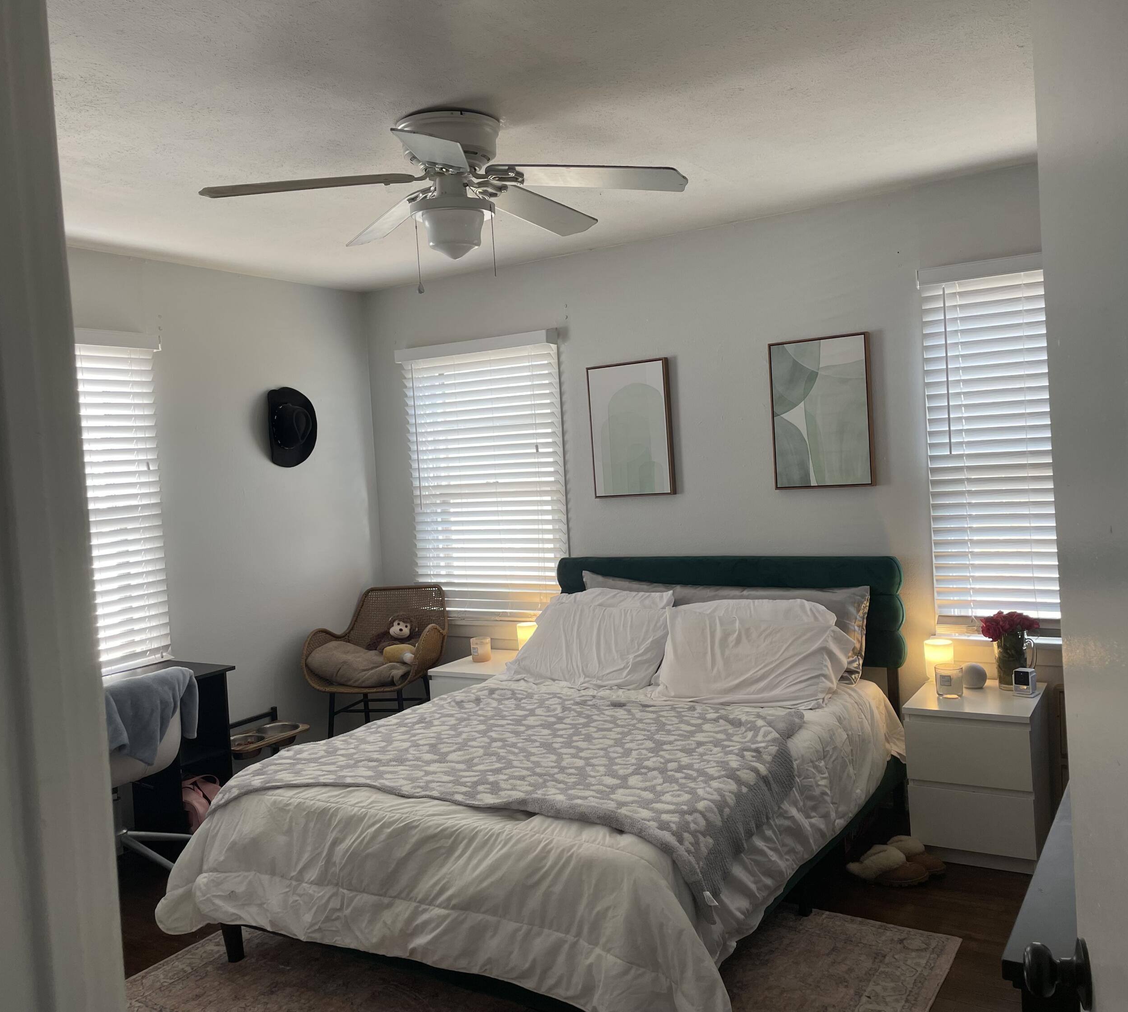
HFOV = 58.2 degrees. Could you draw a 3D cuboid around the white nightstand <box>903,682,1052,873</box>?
[{"bbox_3d":[1.497,0.955,3.655,0.400,0.550,0.480,-2,3,31],"label":"white nightstand"}]

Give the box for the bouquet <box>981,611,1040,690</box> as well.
[{"bbox_3d":[1.618,0.524,3.696,0.215,0.286,0.185,-2,3,32],"label":"bouquet"}]

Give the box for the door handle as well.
[{"bbox_3d":[0.503,0.478,1.039,0.060,0.067,0.066,-3,3,17],"label":"door handle"}]

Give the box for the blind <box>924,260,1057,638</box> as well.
[{"bbox_3d":[1.794,-0.231,3.668,0.910,1.360,0.070,-2,3,32],"label":"blind"}]

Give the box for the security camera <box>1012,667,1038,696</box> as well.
[{"bbox_3d":[1.649,0.631,3.621,0.066,0.088,0.066,-1,4,40],"label":"security camera"}]

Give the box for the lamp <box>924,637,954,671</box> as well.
[{"bbox_3d":[1.427,0.599,3.872,0.112,0.145,0.112,-2,3,32],"label":"lamp"}]

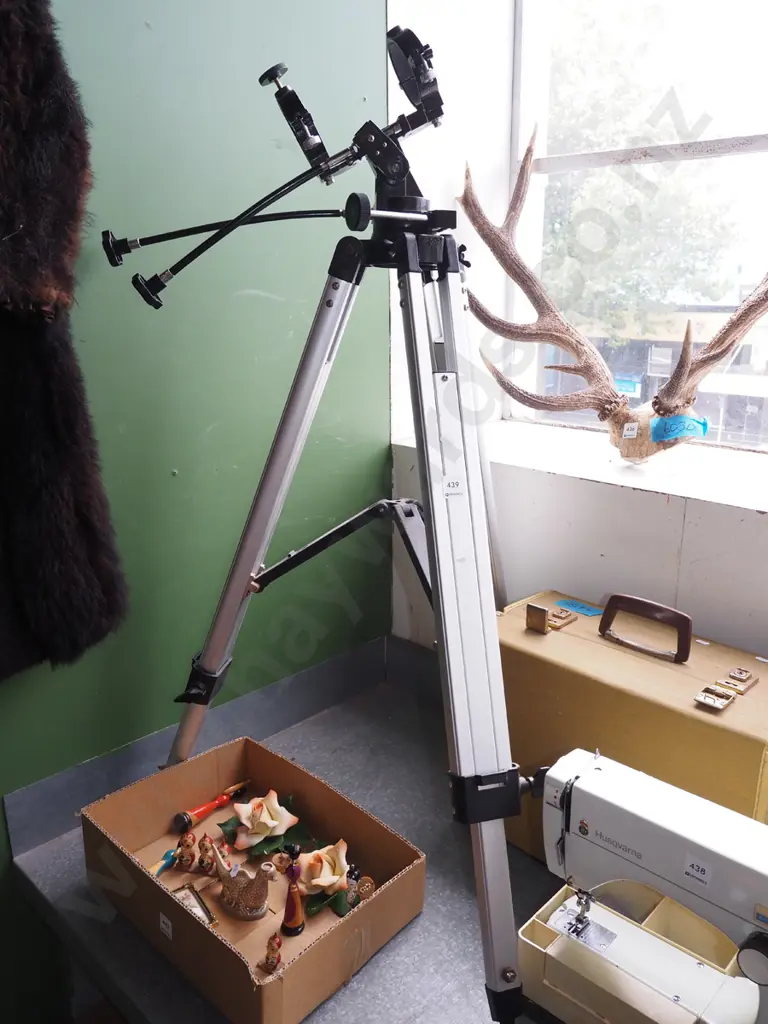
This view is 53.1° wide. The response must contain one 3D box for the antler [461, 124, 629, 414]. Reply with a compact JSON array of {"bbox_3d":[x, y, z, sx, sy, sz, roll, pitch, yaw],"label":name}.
[{"bbox_3d":[0.222,-0.391,1.246,0.270,0.486,0.300,-15,21,-42],"label":"antler"}]

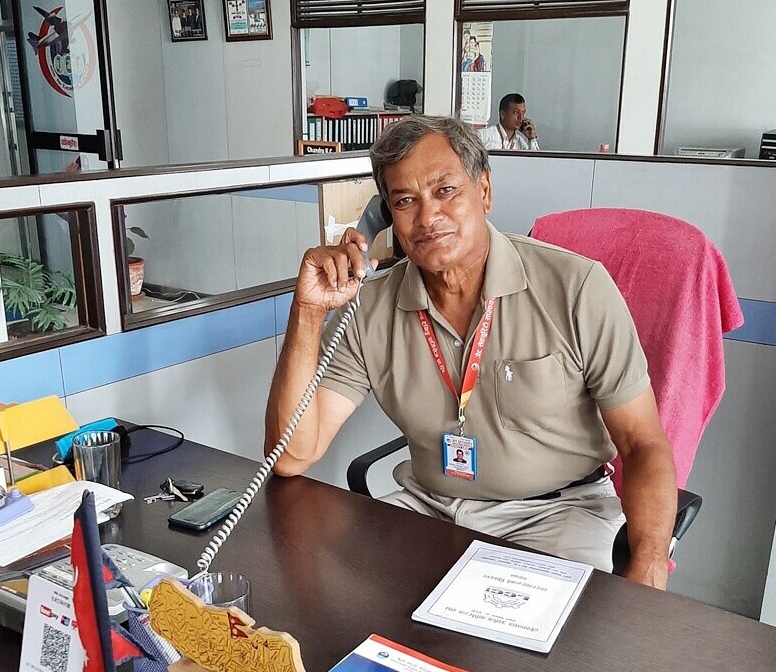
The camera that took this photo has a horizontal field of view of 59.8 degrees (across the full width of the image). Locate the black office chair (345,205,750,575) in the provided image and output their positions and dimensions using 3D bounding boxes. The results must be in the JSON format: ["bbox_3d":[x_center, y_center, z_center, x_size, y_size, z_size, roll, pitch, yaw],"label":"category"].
[{"bbox_3d":[0.340,0.333,1.487,0.630,1.190,0.700,11,17,35],"label":"black office chair"}]

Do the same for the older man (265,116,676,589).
[{"bbox_3d":[0.146,0.319,1.206,0.650,1.350,0.740,9,16,29],"label":"older man"}]

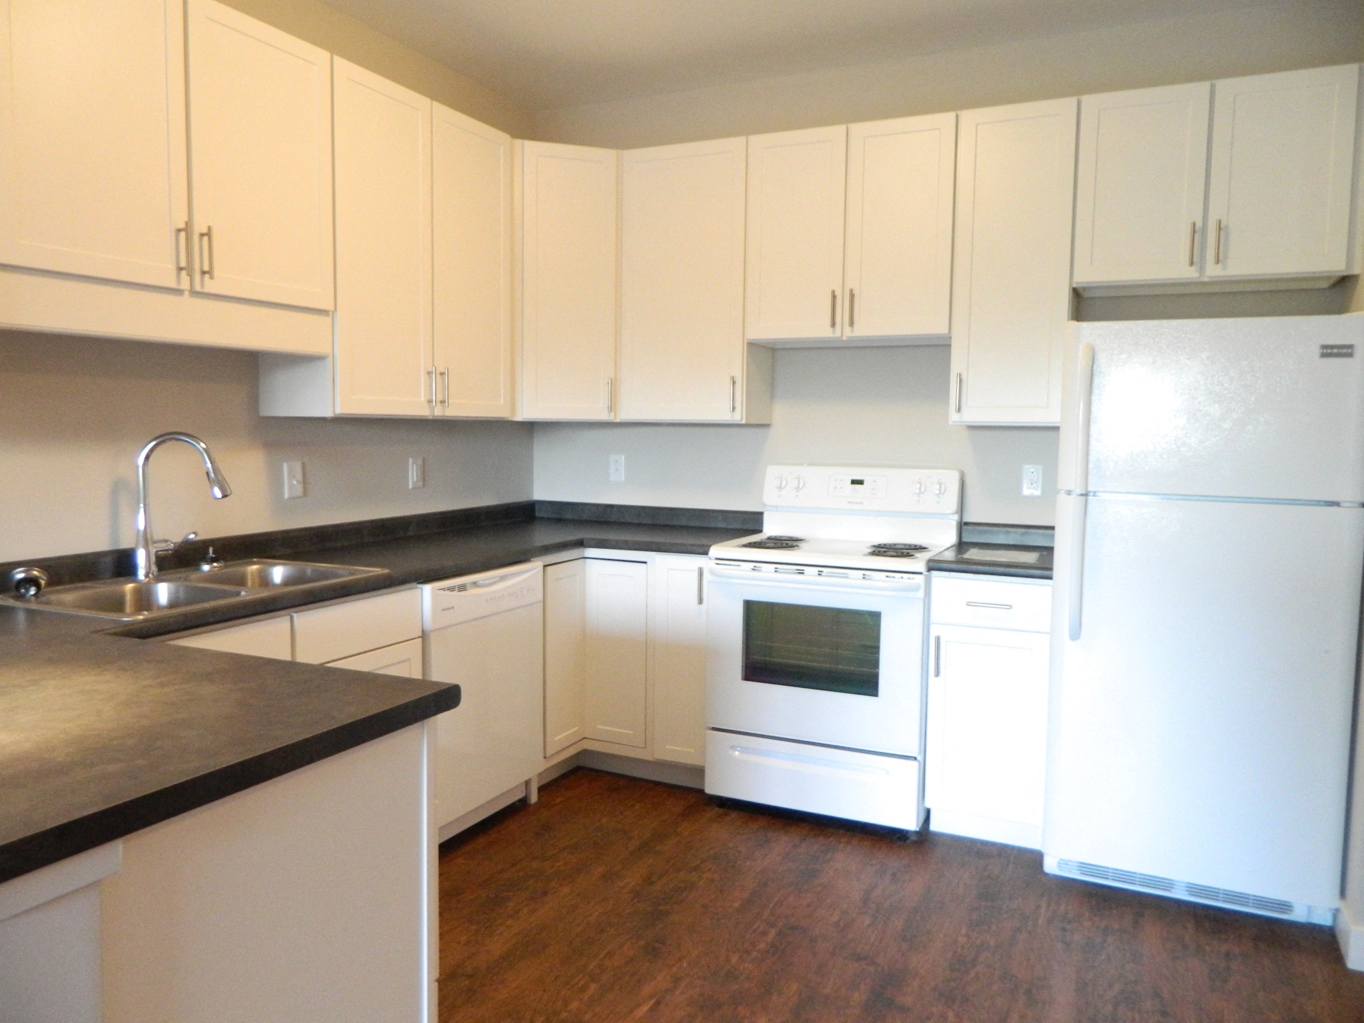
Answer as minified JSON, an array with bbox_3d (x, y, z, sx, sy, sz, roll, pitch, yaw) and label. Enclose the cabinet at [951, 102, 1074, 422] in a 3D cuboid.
[{"bbox_3d":[1.176,-0.833,3.458,0.387,1.057,0.326,3,5,24],"label":"cabinet"}]

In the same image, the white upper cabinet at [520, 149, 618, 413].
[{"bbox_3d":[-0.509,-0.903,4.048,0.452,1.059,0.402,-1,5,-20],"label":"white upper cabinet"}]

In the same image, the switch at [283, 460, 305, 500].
[{"bbox_3d":[-1.270,-0.103,3.239,0.010,0.118,0.075,3,5,24],"label":"switch"}]

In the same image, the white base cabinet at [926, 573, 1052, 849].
[{"bbox_3d":[1.100,0.628,3.441,0.384,0.882,0.632,3,5,24],"label":"white base cabinet"}]

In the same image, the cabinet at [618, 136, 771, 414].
[{"bbox_3d":[0.061,-0.889,3.966,0.538,1.057,0.326,3,5,24],"label":"cabinet"}]

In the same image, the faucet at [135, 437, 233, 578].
[{"bbox_3d":[-1.351,-0.015,2.700,0.262,0.392,0.128,1,5,3],"label":"faucet"}]

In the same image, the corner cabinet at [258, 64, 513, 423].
[{"bbox_3d":[-0.983,-0.853,3.405,0.326,1.057,0.913,3,5,24],"label":"corner cabinet"}]

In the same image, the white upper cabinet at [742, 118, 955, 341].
[{"bbox_3d":[0.655,-1.011,3.683,0.764,0.752,0.326,3,5,24],"label":"white upper cabinet"}]

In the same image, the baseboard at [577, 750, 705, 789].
[{"bbox_3d":[-0.154,0.971,3.783,0.562,0.112,0.018,3,5,24],"label":"baseboard"}]

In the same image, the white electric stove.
[{"bbox_3d":[0.561,0.446,3.641,0.766,1.198,0.663,3,5,24],"label":"white electric stove"}]

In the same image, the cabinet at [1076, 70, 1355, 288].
[{"bbox_3d":[1.700,-1.036,3.201,0.759,0.600,0.326,3,5,24],"label":"cabinet"}]

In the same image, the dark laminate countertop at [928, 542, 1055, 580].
[{"bbox_3d":[1.104,0.170,3.399,0.385,0.036,0.639,3,5,24],"label":"dark laminate countertop"}]

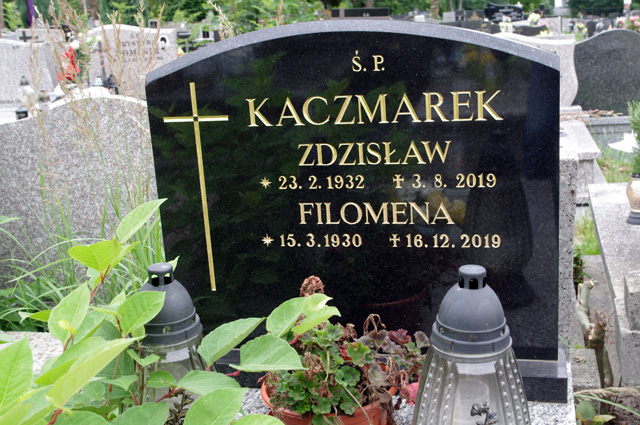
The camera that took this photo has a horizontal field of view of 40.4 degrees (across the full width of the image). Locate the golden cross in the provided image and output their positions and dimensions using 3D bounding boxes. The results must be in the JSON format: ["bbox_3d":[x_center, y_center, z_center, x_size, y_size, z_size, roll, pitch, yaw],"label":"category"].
[{"bbox_3d":[-0.238,-0.045,1.775,0.138,0.439,0.010,0,16,14],"label":"golden cross"}]

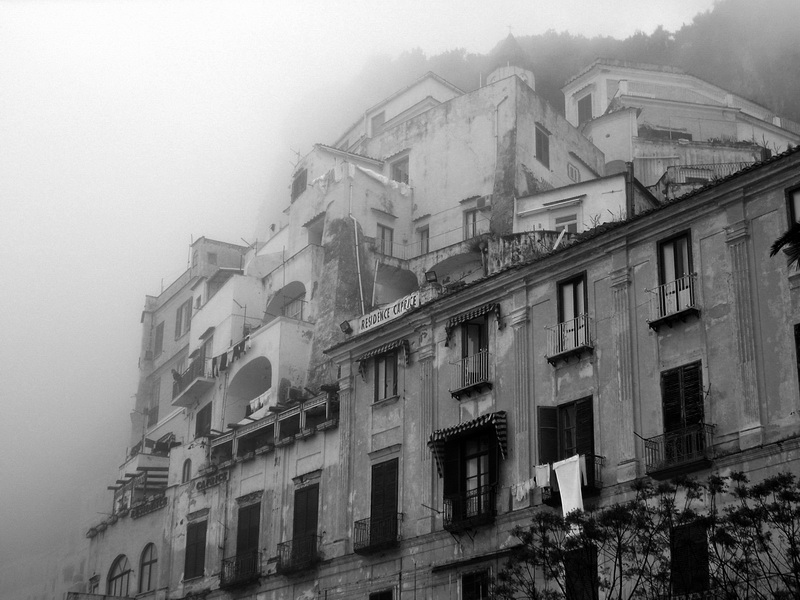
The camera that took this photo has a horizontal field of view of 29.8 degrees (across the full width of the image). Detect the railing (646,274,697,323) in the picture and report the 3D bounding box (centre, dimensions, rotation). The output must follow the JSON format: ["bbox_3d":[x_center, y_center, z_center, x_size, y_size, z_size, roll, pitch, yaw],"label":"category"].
[{"bbox_3d":[7.305,0.030,39.979,0.350,0.980,1.580,18,-28,-35],"label":"railing"}]

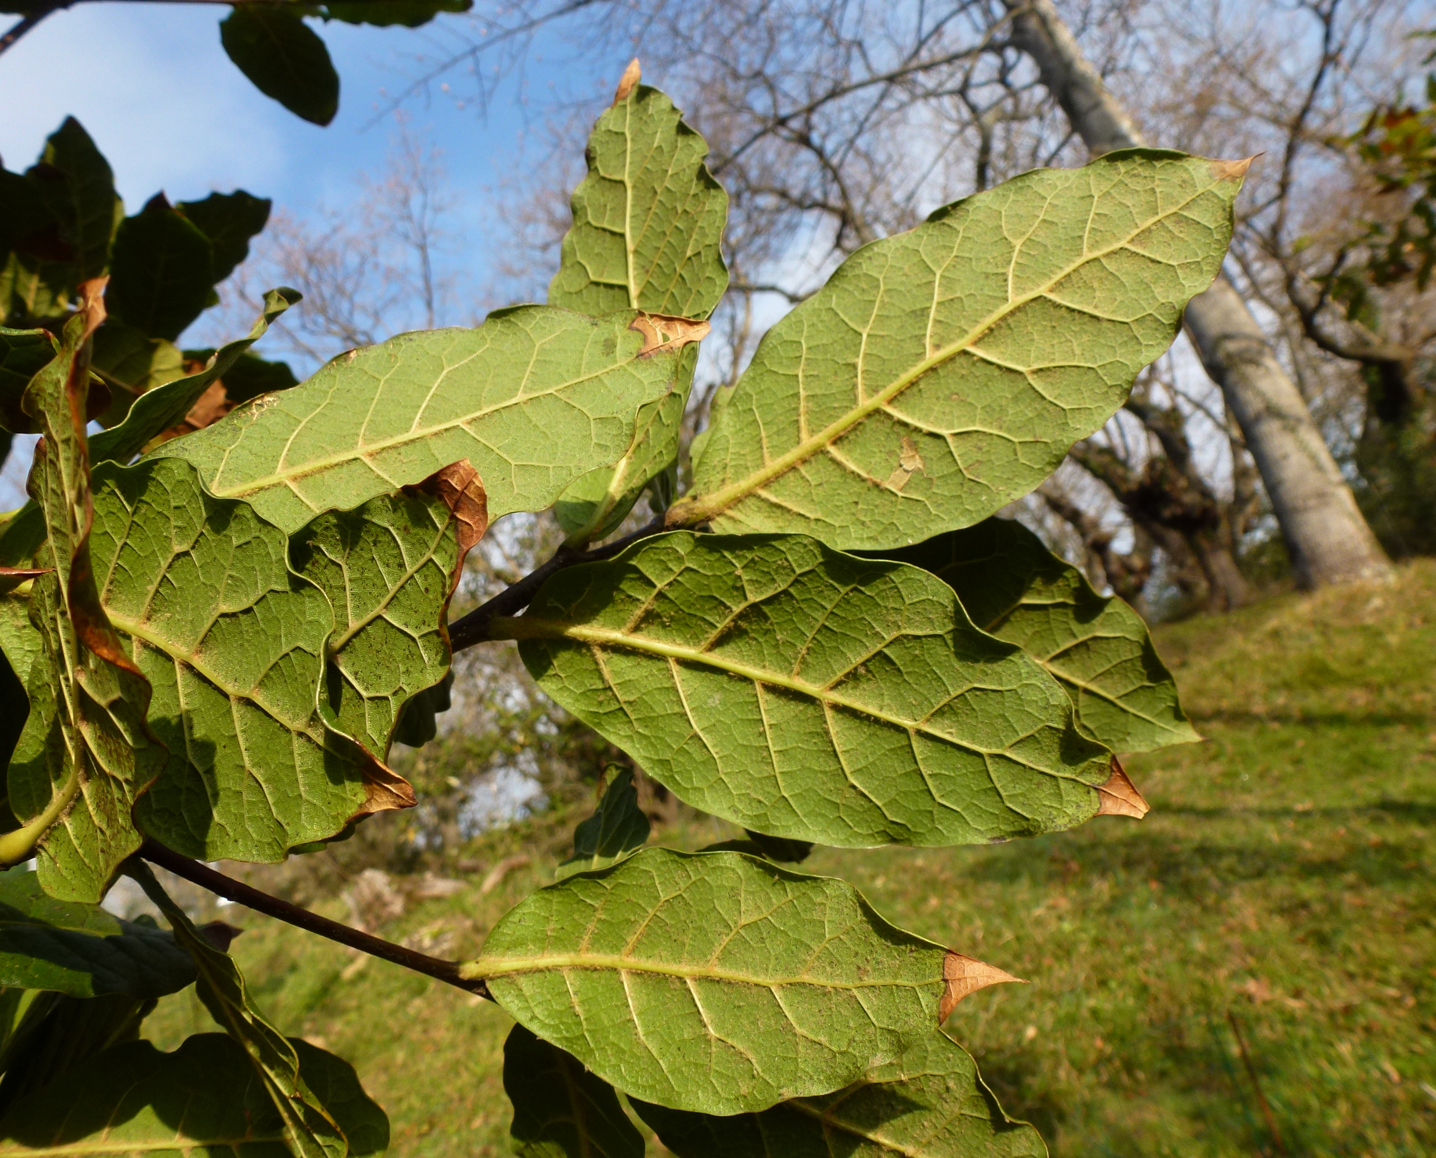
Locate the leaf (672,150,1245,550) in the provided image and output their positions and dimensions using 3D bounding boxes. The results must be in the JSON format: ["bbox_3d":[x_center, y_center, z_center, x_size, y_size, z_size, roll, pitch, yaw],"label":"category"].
[{"bbox_3d":[0.069,-0.065,0.308,0.197,0.084,0.030,-33,3,-4],"label":"leaf"}]

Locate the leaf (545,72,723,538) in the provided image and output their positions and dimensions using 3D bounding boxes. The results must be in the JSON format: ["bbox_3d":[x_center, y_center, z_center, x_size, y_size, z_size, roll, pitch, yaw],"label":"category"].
[{"bbox_3d":[-0.027,-0.092,0.355,0.072,0.185,0.035,-5,-22,28],"label":"leaf"}]

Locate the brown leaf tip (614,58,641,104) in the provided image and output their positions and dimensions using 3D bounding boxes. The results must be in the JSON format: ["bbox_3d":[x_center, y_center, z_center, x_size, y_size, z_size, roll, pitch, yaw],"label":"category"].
[{"bbox_3d":[-0.032,-0.178,0.383,0.007,0.018,0.005,20,-17,-13],"label":"brown leaf tip"}]

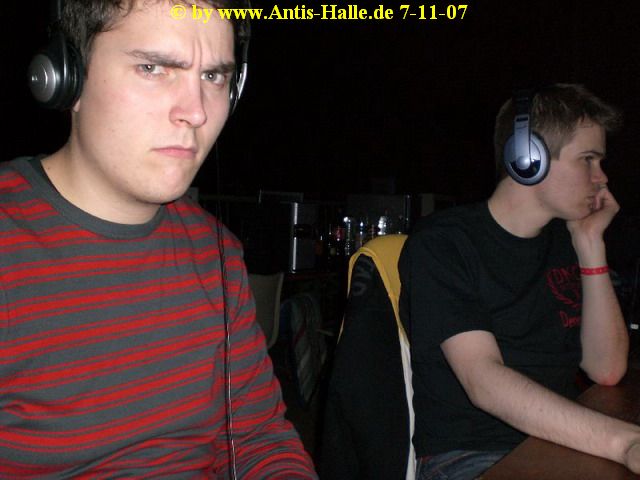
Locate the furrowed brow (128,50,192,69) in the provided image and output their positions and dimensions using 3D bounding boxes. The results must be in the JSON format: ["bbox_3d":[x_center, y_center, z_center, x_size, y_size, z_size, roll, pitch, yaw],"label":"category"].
[{"bbox_3d":[-0.150,-0.167,0.652,0.056,0.013,0.015,6,6,-27],"label":"furrowed brow"}]

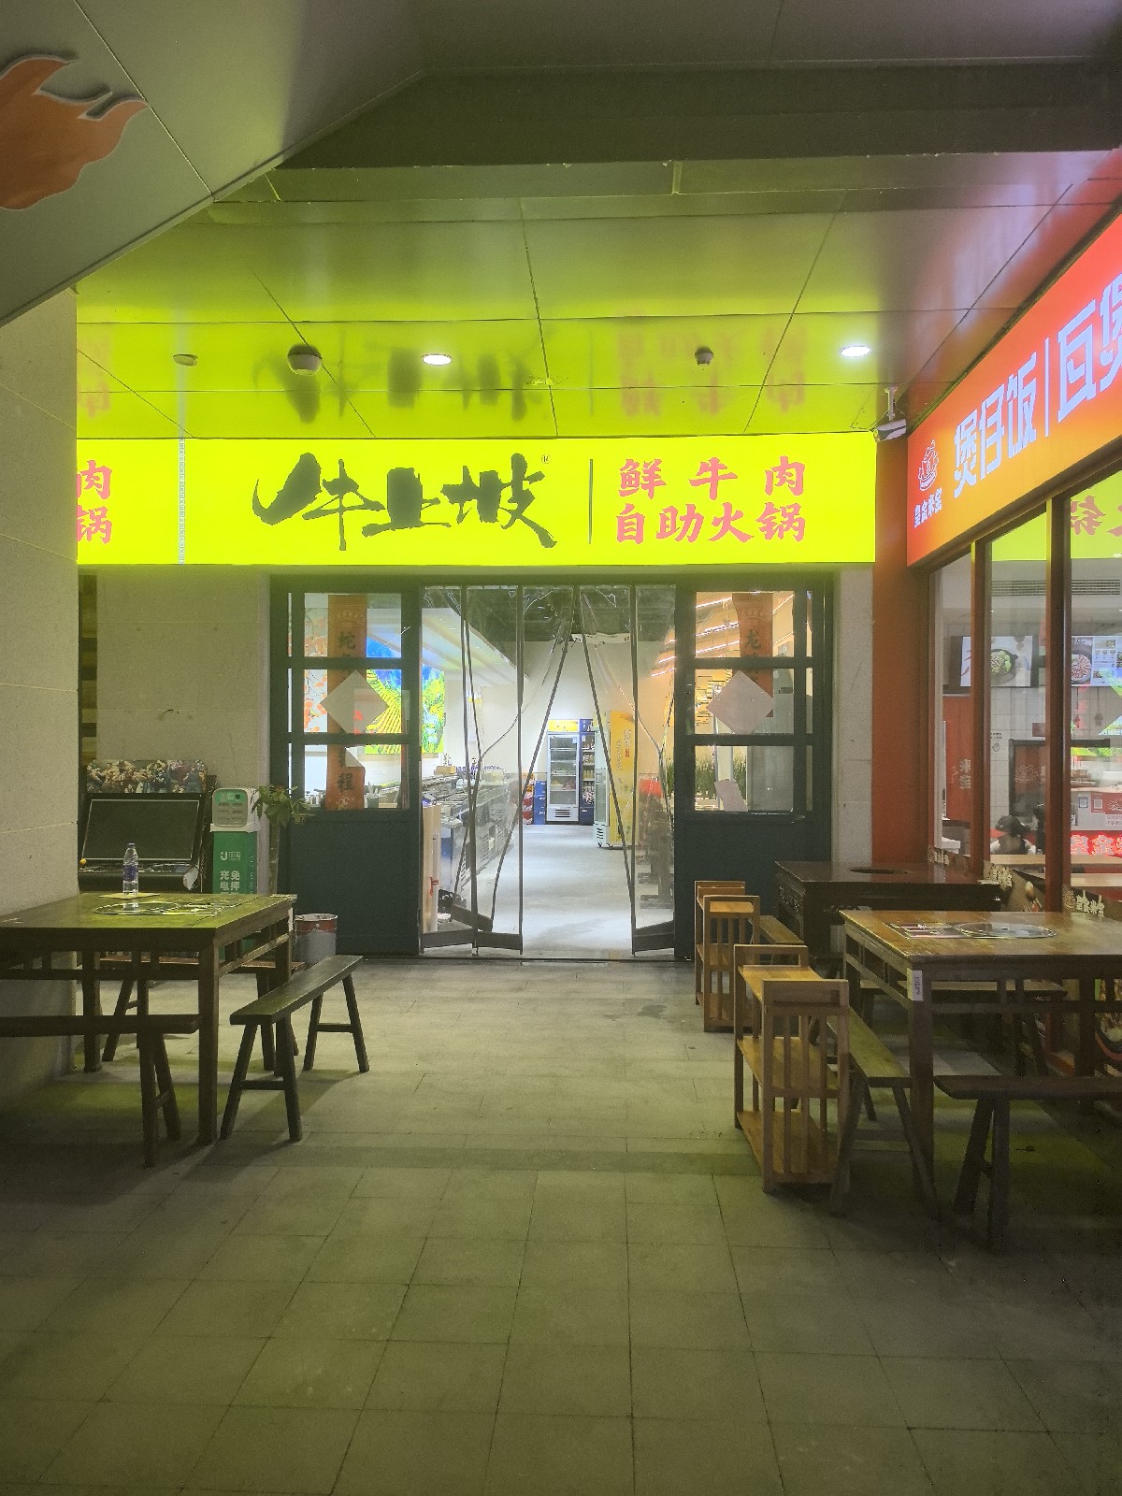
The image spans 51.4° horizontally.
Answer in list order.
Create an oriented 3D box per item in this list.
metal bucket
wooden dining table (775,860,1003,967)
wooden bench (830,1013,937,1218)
[{"bbox_3d":[-1.593,1.268,7.589,0.282,0.346,0.282,0,0,3],"label":"metal bucket"},{"bbox_3d":[1.719,1.068,6.308,0.997,0.796,0.997,0,0,2],"label":"wooden dining table"},{"bbox_3d":[1.044,1.239,4.146,0.340,0.475,1.180,0,0,3],"label":"wooden bench"}]

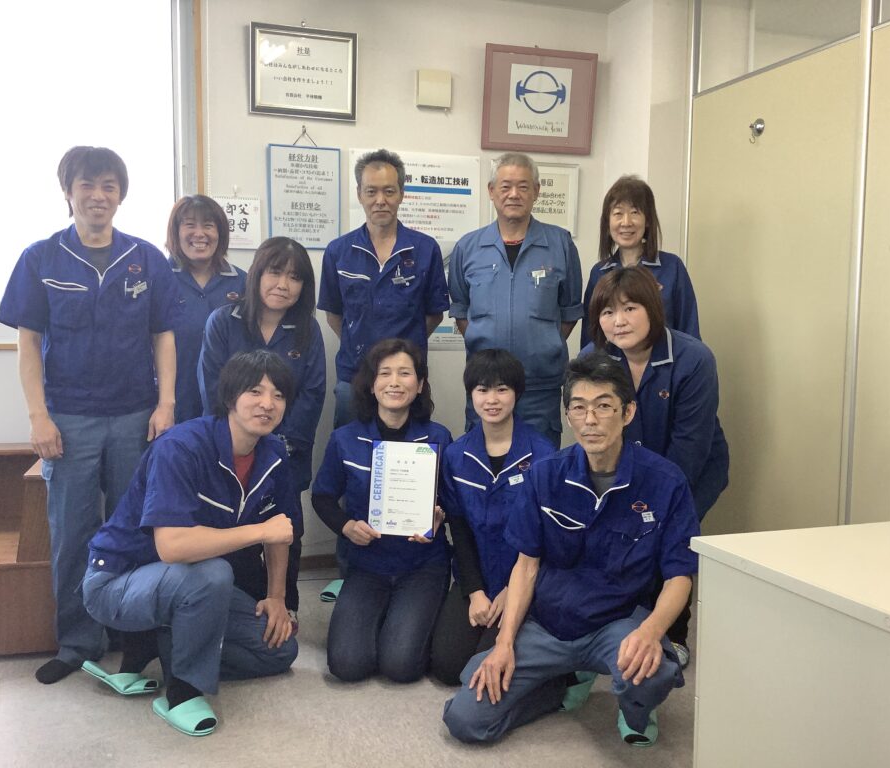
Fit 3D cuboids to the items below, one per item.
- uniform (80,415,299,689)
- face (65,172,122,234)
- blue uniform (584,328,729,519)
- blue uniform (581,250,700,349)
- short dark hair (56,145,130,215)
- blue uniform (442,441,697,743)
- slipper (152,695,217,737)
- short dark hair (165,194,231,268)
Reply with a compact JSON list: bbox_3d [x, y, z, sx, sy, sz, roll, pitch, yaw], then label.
[{"bbox_3d":[-0.765,0.502,2.780,0.540,0.810,0.600,-3,6,-37],"label":"uniform"},{"bbox_3d":[-1.067,-0.554,2.800,0.155,0.185,0.130,-1,5,-21],"label":"face"},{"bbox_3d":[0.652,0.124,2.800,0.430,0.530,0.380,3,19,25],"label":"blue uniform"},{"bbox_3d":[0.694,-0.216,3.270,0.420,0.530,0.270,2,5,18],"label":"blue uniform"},{"bbox_3d":[-1.096,-0.628,2.860,0.215,0.215,0.215,-2,5,-28],"label":"short dark hair"},{"bbox_3d":[0.368,0.562,2.690,0.670,0.780,0.550,2,5,18],"label":"blue uniform"},{"bbox_3d":[-0.717,0.887,2.523,0.245,0.074,0.095,4,6,41],"label":"slipper"},{"bbox_3d":[-0.882,-0.542,3.280,0.225,0.265,0.230,-1,5,-12],"label":"short dark hair"}]

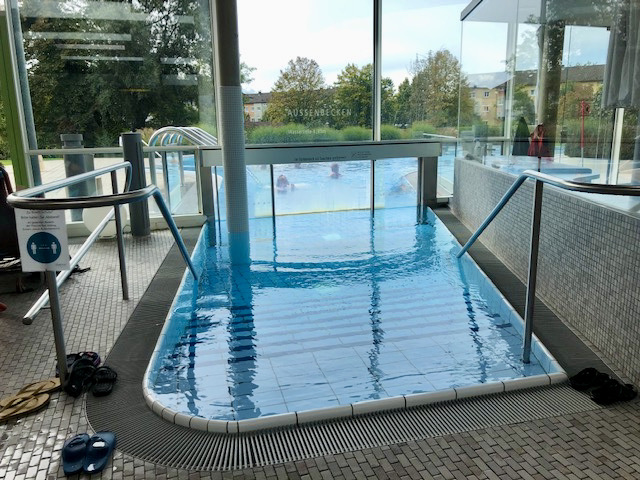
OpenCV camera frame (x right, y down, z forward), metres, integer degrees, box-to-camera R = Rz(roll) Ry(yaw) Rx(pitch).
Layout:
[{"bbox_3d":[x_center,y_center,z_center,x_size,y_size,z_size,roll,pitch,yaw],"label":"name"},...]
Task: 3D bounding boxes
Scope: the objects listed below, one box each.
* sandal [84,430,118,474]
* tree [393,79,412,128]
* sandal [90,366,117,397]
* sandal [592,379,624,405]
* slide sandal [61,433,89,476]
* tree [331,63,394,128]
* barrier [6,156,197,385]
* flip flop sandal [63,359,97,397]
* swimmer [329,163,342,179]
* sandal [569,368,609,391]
[{"bbox_3d":[-0.880,0.828,2.075,0.100,0.070,0.245,-3,12,-10],"label":"sandal"},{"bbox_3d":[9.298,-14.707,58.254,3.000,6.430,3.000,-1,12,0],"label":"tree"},{"bbox_3d":[-1.113,0.707,2.667,0.100,0.070,0.260,-5,13,-17],"label":"sandal"},{"bbox_3d":[1.383,0.704,2.421,0.250,0.075,0.100,-6,13,-21],"label":"sandal"},{"bbox_3d":[-0.980,0.832,2.068,0.095,0.070,0.245,-5,13,-18],"label":"slide sandal"},{"bbox_3d":[4.676,-14.951,56.136,6.970,7.980,6.500,-1,12,0],"label":"tree"},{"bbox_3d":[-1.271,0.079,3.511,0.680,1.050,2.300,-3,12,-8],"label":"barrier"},{"bbox_3d":[-1.258,0.701,2.695,0.100,0.075,0.275,-4,12,-15],"label":"flip flop sandal"},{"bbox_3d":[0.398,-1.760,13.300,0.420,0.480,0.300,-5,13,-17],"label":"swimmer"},{"bbox_3d":[1.339,0.673,2.568,0.250,0.075,0.100,-7,13,-23],"label":"sandal"}]

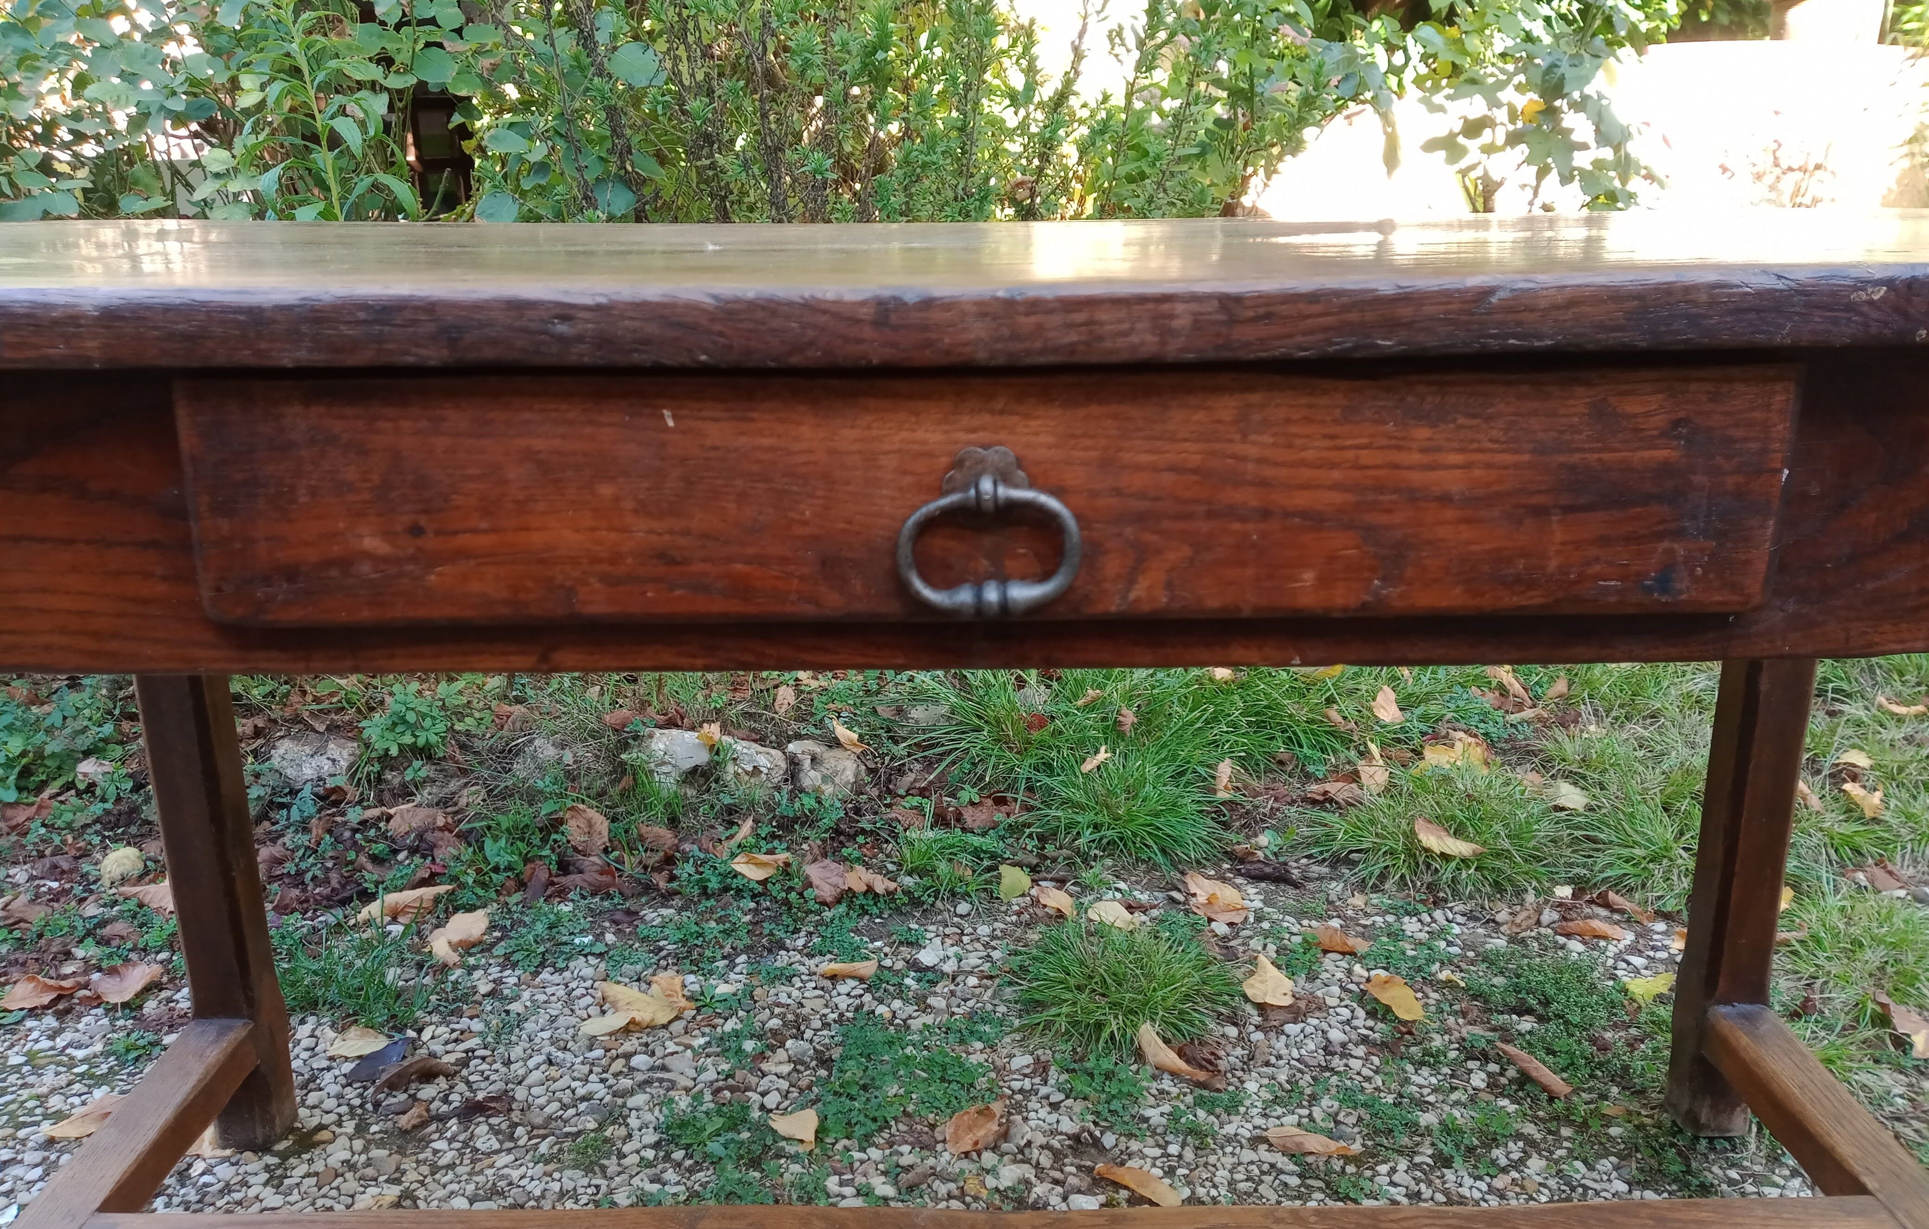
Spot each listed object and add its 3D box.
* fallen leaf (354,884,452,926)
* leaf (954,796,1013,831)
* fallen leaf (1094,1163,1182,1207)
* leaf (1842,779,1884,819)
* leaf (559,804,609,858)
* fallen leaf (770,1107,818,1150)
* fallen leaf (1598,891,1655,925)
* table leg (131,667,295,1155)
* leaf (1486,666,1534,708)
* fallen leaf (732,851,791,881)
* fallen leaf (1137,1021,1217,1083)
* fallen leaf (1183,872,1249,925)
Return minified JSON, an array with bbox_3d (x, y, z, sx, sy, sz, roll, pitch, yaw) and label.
[{"bbox_3d":[-0.617,0.320,1.653,0.099,0.030,0.046,-2,16,-5],"label":"fallen leaf"},{"bbox_3d":[0.024,0.246,1.857,0.072,0.030,0.055,-1,16,0],"label":"leaf"},{"bbox_3d":[0.141,0.456,1.207,0.071,0.016,0.020,10,19,31],"label":"fallen leaf"},{"bbox_3d":[1.085,0.223,1.817,0.052,0.035,0.045,13,21,38],"label":"leaf"},{"bbox_3d":[-0.450,0.256,1.785,0.055,0.050,0.045,-1,16,0],"label":"leaf"},{"bbox_3d":[-0.143,0.437,1.275,0.041,0.018,0.038,-3,16,-7],"label":"fallen leaf"},{"bbox_3d":[0.714,0.316,1.621,0.064,0.022,0.027,11,20,35],"label":"fallen leaf"},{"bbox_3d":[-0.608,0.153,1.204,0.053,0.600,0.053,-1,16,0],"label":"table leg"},{"bbox_3d":[0.827,0.111,2.281,0.085,0.042,0.040,12,20,36],"label":"leaf"},{"bbox_3d":[-0.232,0.287,1.716,0.065,0.022,0.040,-1,16,-2],"label":"fallen leaf"},{"bbox_3d":[0.191,0.394,1.356,0.082,0.033,0.034,10,20,33],"label":"fallen leaf"},{"bbox_3d":[0.275,0.311,1.649,0.060,0.025,0.086,-13,20,-36],"label":"fallen leaf"}]

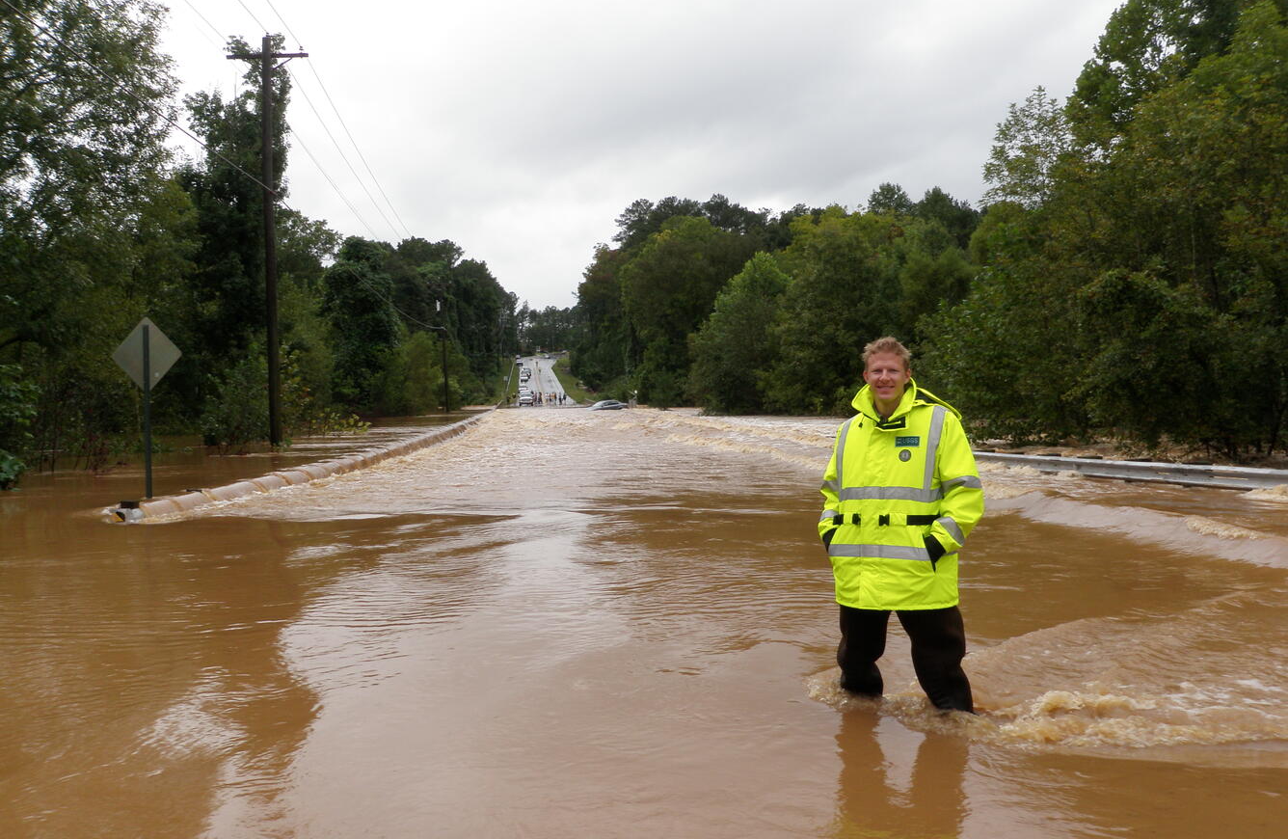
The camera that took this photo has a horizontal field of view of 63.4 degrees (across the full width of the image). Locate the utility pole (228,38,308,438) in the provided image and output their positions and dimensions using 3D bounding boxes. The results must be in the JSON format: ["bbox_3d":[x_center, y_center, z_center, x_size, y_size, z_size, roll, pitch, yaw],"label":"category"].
[{"bbox_3d":[-10.720,-4.950,29.870,2.350,12.000,0.340,-1,1,1],"label":"utility pole"}]

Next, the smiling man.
[{"bbox_3d":[1.050,0.560,4.270,0.690,1.800,0.430,1,2,34],"label":"smiling man"}]

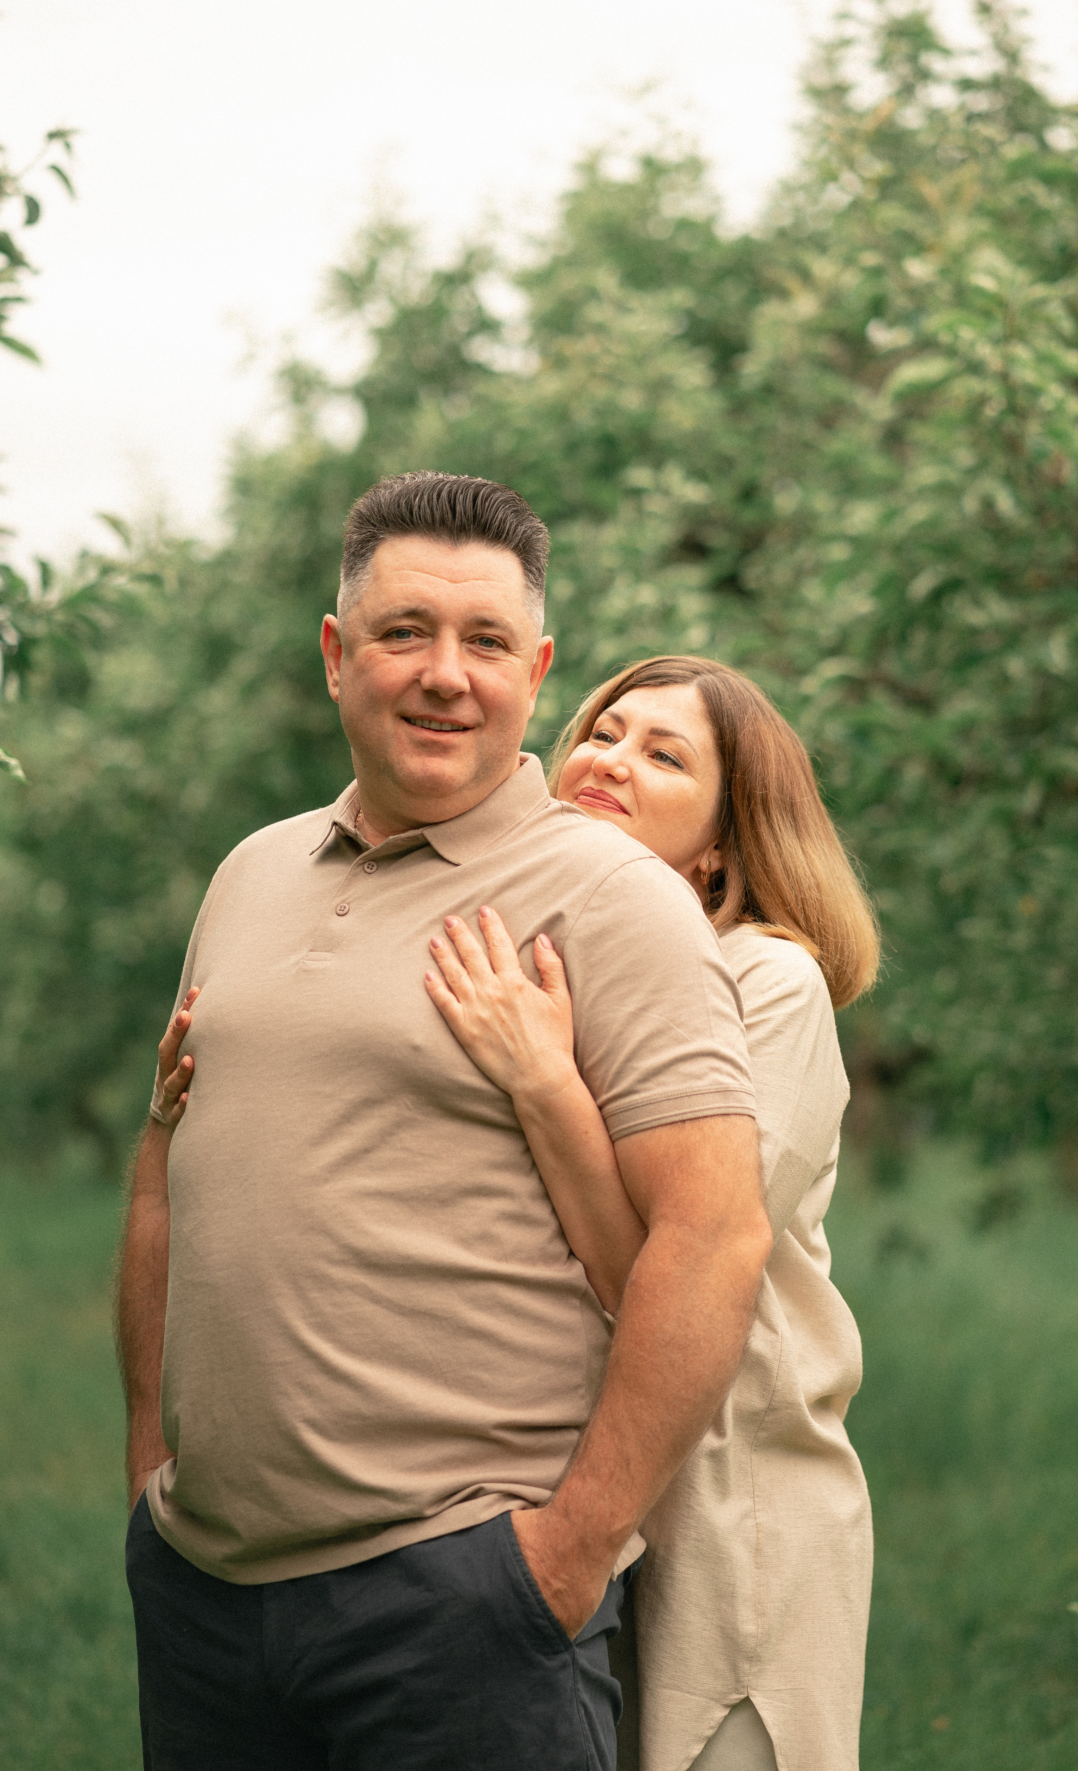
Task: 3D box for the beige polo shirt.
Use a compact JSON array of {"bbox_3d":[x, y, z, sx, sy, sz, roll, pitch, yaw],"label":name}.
[{"bbox_3d":[-0.085,0.222,3.260,0.530,0.655,0.350,-1,-1,32],"label":"beige polo shirt"}]

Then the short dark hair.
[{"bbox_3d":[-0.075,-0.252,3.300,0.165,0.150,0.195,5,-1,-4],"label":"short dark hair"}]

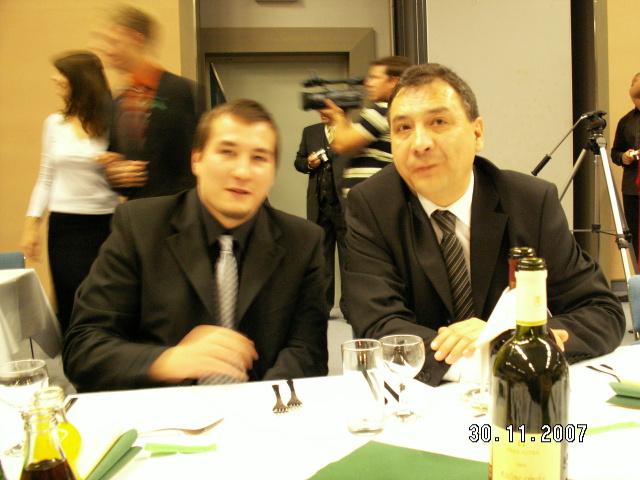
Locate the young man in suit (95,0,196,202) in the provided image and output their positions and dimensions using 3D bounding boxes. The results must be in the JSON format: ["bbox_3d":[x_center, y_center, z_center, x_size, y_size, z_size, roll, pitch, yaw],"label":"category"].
[{"bbox_3d":[-0.666,-0.008,2.518,0.560,1.810,0.420,3,6,37],"label":"young man in suit"}]

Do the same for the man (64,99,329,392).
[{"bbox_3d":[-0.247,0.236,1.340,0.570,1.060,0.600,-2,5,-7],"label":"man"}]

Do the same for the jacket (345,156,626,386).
[{"bbox_3d":[0.335,0.122,1.350,0.620,0.620,0.480,-1,5,2],"label":"jacket"}]

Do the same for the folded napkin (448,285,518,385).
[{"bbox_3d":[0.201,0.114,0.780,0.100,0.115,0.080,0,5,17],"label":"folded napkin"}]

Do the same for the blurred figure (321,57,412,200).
[{"bbox_3d":[0.310,-0.104,3.520,0.580,1.780,0.500,-1,5,-3],"label":"blurred figure"}]

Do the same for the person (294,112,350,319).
[{"bbox_3d":[0.048,-0.243,5.120,0.550,1.780,0.380,-2,5,-6],"label":"person"}]

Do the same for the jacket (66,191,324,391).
[{"bbox_3d":[-0.253,0.173,1.370,0.560,0.600,0.420,-2,5,-7],"label":"jacket"}]

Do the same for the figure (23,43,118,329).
[{"bbox_3d":[-1.027,0.047,2.724,0.480,1.680,0.380,3,7,41],"label":"figure"}]

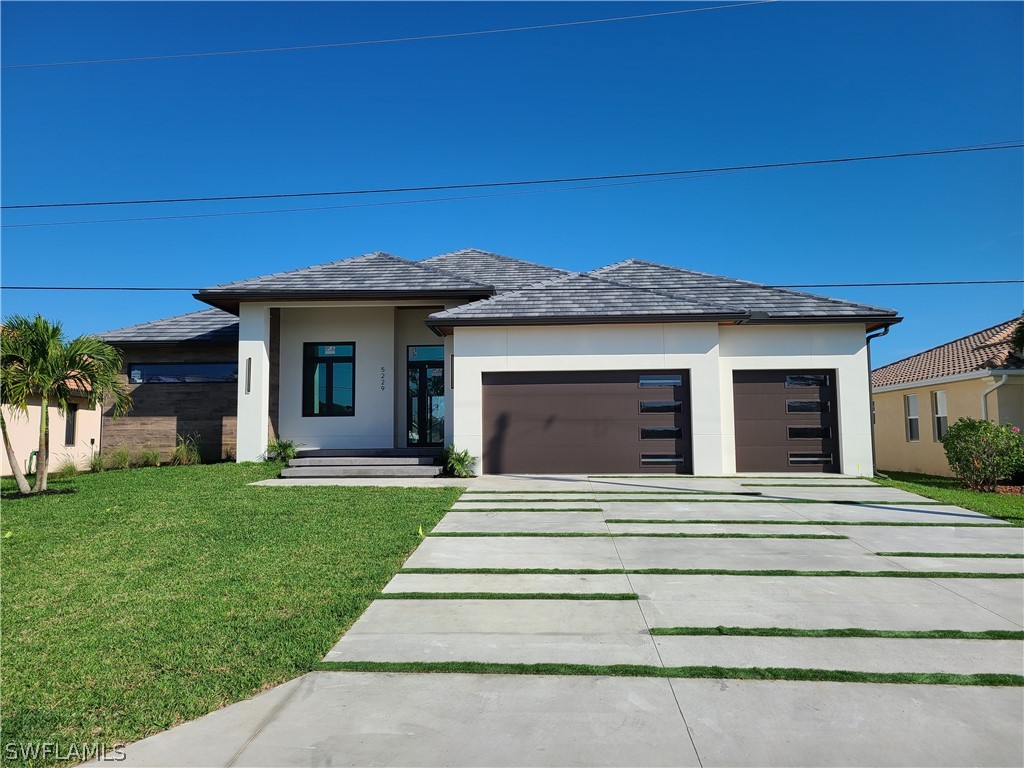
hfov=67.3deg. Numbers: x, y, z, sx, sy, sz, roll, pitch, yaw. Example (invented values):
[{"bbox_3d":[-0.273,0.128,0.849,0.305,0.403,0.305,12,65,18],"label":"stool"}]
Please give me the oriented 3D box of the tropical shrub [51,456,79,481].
[{"bbox_3d":[-11.160,2.100,19.200,0.680,0.580,0.650,-1,-4,3],"label":"tropical shrub"}]

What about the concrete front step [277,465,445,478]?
[{"bbox_3d":[-3.370,2.040,17.650,3.460,0.195,1.100,-1,-4,3],"label":"concrete front step"}]

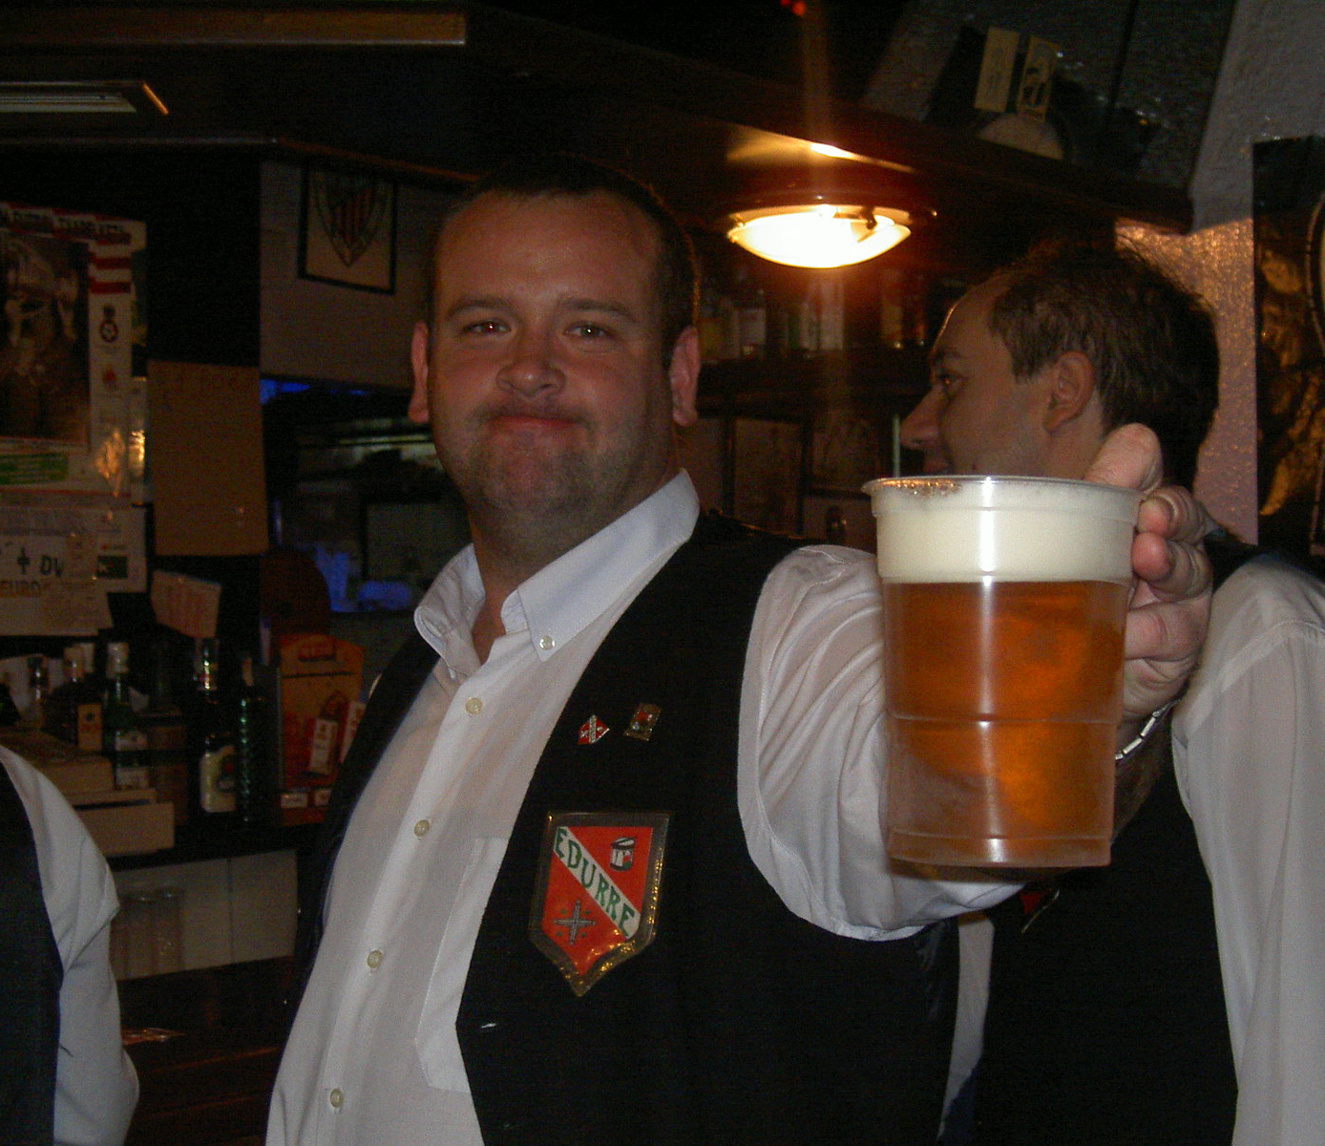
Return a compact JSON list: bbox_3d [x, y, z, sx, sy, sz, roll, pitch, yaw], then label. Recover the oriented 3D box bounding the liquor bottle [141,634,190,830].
[{"bbox_3d":[-0.805,0.254,3.930,0.078,0.309,0.078,-1,1,0],"label":"liquor bottle"}]

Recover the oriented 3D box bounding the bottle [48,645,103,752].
[{"bbox_3d":[-0.938,0.260,3.880,0.088,0.290,0.088,0,1,40],"label":"bottle"}]

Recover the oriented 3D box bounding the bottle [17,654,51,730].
[{"bbox_3d":[-1.028,0.273,3.980,0.070,0.278,0.070,0,1,40],"label":"bottle"}]

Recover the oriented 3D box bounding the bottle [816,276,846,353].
[{"bbox_3d":[0.492,-0.771,7.100,0.085,0.255,0.085,-1,1,-5],"label":"bottle"}]

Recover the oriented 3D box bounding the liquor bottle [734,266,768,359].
[{"bbox_3d":[0.264,-0.772,7.200,0.090,0.273,0.090,-1,1,-5],"label":"liquor bottle"}]

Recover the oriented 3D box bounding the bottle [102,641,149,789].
[{"bbox_3d":[-0.843,0.257,3.820,0.074,0.302,0.074,0,1,40],"label":"bottle"}]

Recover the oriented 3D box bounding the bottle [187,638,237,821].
[{"bbox_3d":[-0.739,0.257,3.980,0.082,0.301,0.082,-1,1,0],"label":"bottle"}]

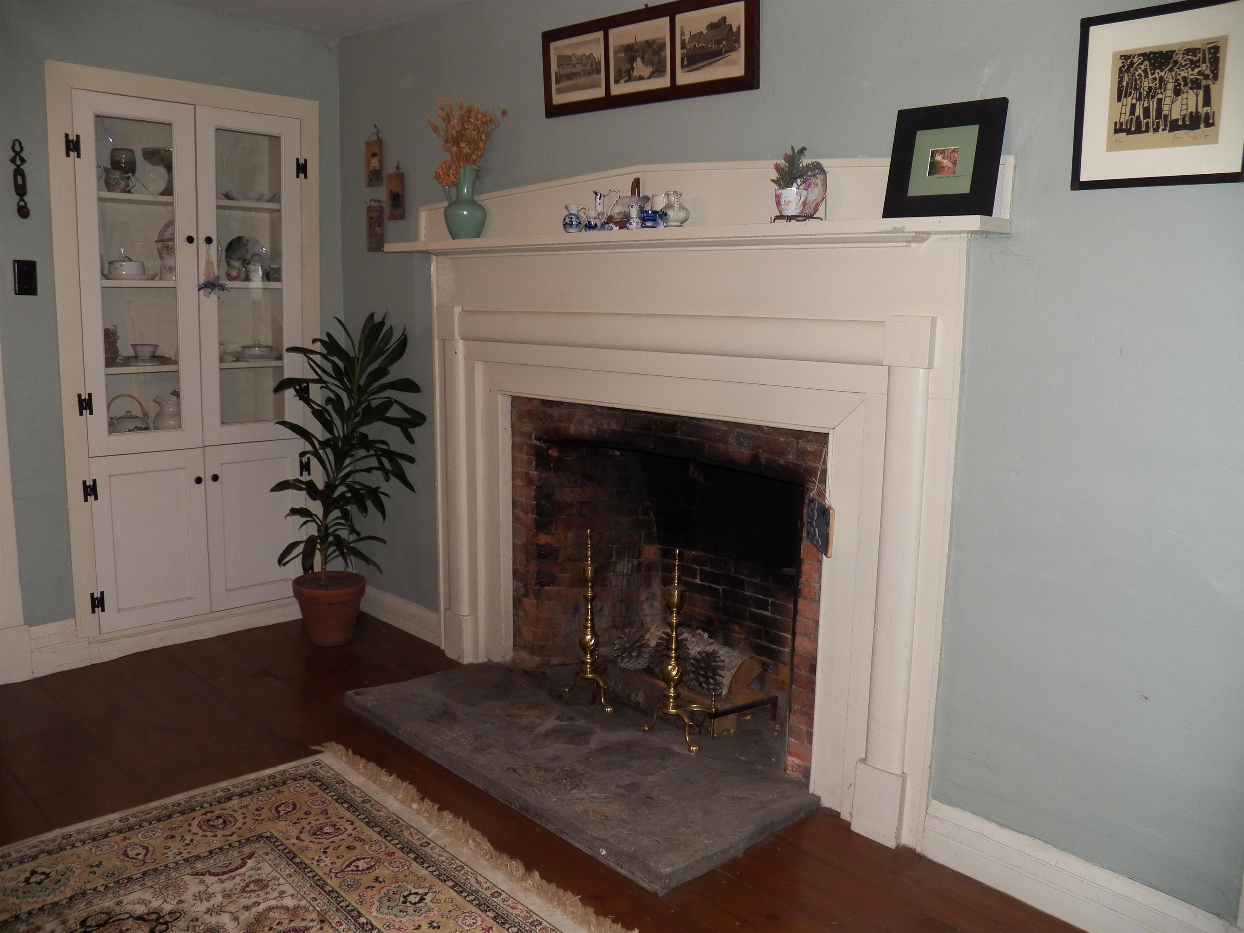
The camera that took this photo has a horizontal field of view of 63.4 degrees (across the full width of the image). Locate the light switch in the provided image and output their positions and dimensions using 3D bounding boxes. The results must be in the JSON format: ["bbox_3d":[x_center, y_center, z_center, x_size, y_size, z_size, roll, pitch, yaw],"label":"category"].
[{"bbox_3d":[-1.952,-0.617,3.296,0.069,0.114,0.014,-7,12,-44],"label":"light switch"}]

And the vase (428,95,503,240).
[{"bbox_3d":[-0.526,-1.007,3.407,0.260,0.475,0.190,0,9,-9],"label":"vase"}]

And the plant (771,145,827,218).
[{"bbox_3d":[0.436,-0.702,2.481,0.115,0.180,0.145,-7,12,-44],"label":"plant"}]

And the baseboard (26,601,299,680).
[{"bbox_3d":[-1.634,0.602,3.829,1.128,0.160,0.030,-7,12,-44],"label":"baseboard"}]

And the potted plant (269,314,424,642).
[{"bbox_3d":[-1.032,0.053,3.830,0.560,1.270,0.530,-1,9,-16],"label":"potted plant"}]

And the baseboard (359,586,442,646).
[{"bbox_3d":[-0.935,0.586,4.108,0.025,0.135,0.700,-7,12,-44],"label":"baseboard"}]

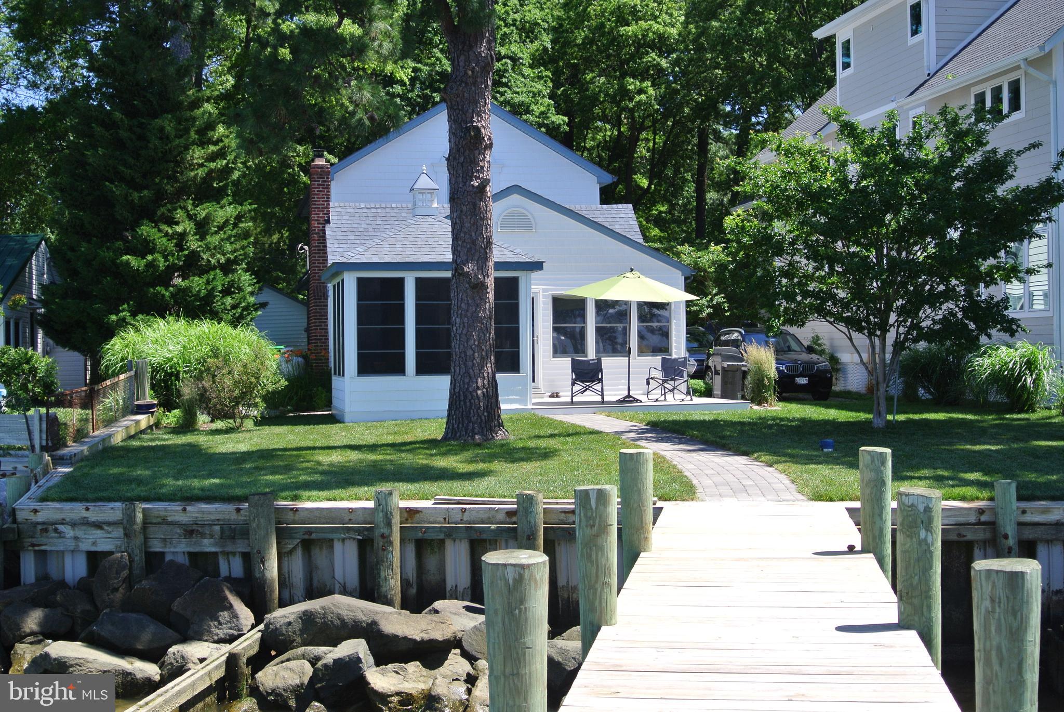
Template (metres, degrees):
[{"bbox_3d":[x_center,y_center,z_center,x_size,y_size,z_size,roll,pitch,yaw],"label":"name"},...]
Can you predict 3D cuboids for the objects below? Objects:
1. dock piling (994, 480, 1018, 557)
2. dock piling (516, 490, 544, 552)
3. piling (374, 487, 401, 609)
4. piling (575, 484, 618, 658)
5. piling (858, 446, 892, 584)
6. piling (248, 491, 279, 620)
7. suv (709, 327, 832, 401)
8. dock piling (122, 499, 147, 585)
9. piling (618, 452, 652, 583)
[{"bbox_3d":[4.617,1.795,14.130,0.212,1.150,0.212,-1,0,0],"label":"dock piling"},{"bbox_3d":[-0.017,1.920,14.650,0.255,1.100,0.255,-1,0,0],"label":"dock piling"},{"bbox_3d":[-1.477,2.040,14.800,0.252,1.350,0.252,-1,0,0],"label":"piling"},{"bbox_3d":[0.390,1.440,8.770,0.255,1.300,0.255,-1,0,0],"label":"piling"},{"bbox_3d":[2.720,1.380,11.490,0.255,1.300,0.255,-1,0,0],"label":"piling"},{"bbox_3d":[-2.764,2.090,14.950,0.262,1.350,0.262,-1,0,0],"label":"piling"},{"bbox_3d":[5.530,0.140,34.400,1.890,1.660,4.650,-1,2,-11],"label":"suv"},{"bbox_3d":[-4.142,2.050,15.100,0.213,1.050,0.213,-1,0,0],"label":"dock piling"},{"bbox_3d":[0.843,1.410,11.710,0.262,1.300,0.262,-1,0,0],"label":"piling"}]

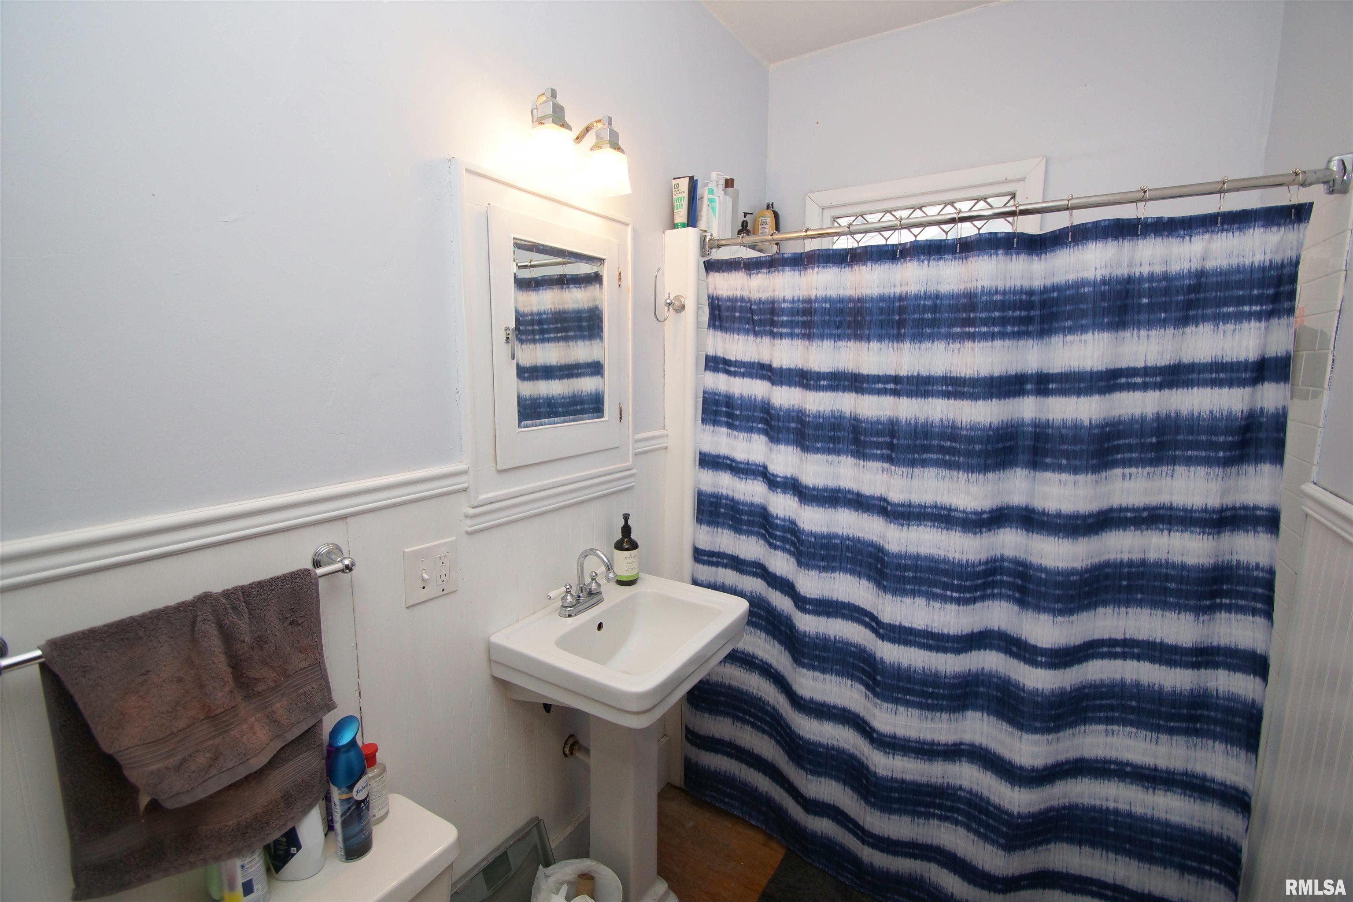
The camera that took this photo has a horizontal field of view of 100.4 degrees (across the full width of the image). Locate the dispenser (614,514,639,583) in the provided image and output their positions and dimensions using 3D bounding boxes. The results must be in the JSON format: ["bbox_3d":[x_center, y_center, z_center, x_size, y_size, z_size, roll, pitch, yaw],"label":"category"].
[{"bbox_3d":[-0.143,0.278,1.617,0.071,0.204,0.071,-3,10,-21],"label":"dispenser"}]

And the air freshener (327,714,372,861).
[{"bbox_3d":[-0.532,0.548,0.924,0.055,0.238,0.053,0,9,-3],"label":"air freshener"}]

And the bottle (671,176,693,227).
[{"bbox_3d":[0.023,-0.754,1.740,0.061,0.160,0.045,2,9,10],"label":"bottle"}]

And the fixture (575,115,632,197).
[{"bbox_3d":[-0.175,-0.684,1.305,0.132,0.160,0.083,6,10,31],"label":"fixture"}]

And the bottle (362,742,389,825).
[{"bbox_3d":[-0.545,0.590,1.009,0.049,0.127,0.052,6,10,31],"label":"bottle"}]

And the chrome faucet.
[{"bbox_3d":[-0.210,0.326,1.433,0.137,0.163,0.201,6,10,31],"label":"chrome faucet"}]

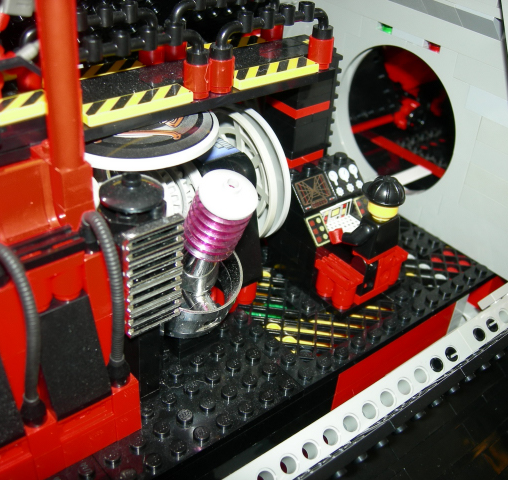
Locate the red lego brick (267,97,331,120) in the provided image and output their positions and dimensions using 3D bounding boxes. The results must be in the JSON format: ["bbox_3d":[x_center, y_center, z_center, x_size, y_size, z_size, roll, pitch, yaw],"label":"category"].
[{"bbox_3d":[0.016,-0.048,0.237,0.016,0.003,0.016,-22,43,-34],"label":"red lego brick"}]

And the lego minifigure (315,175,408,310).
[{"bbox_3d":[0.039,-0.001,0.231,0.031,0.045,0.021,-22,43,-34],"label":"lego minifigure"}]

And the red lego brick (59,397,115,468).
[{"bbox_3d":[-0.046,0.048,0.175,0.016,0.019,0.008,-22,43,-34],"label":"red lego brick"}]

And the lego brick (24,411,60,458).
[{"bbox_3d":[-0.054,0.048,0.166,0.008,0.010,0.008,-22,43,-34],"label":"lego brick"}]

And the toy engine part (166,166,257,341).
[{"bbox_3d":[-0.011,0.002,0.185,0.025,0.043,0.026,-24,61,-32],"label":"toy engine part"}]

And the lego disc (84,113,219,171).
[{"bbox_3d":[-0.035,-0.033,0.190,0.049,0.004,0.049,4,34,-2],"label":"lego disc"}]

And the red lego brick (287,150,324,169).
[{"bbox_3d":[0.015,-0.032,0.248,0.016,0.003,0.016,-22,43,-34],"label":"red lego brick"}]

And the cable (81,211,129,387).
[{"bbox_3d":[-0.036,0.014,0.166,0.007,0.049,0.019,-22,43,-34],"label":"cable"}]

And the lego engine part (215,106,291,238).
[{"bbox_3d":[-0.007,-0.022,0.232,0.013,0.049,0.049,-22,43,-34],"label":"lego engine part"}]

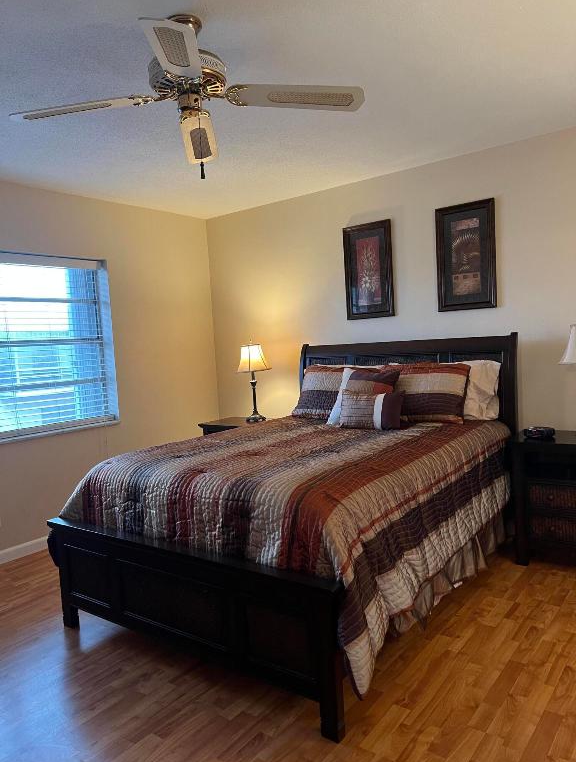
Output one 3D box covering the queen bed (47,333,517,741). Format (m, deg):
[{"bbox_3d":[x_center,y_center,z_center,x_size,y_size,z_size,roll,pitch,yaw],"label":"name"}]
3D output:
[{"bbox_3d":[0.163,0.445,3.187,1.723,1.288,2.292,0,5,37],"label":"queen bed"}]

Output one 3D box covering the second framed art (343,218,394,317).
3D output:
[{"bbox_3d":[0.584,-0.794,4.179,0.382,0.671,0.030,0,5,37],"label":"second framed art"}]

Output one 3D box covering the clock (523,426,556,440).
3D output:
[{"bbox_3d":[1.436,0.293,3.295,0.105,0.054,0.160,-6,5,-39],"label":"clock"}]

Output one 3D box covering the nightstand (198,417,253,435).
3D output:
[{"bbox_3d":[-0.306,0.674,4.637,0.615,0.690,0.480,0,5,37],"label":"nightstand"}]

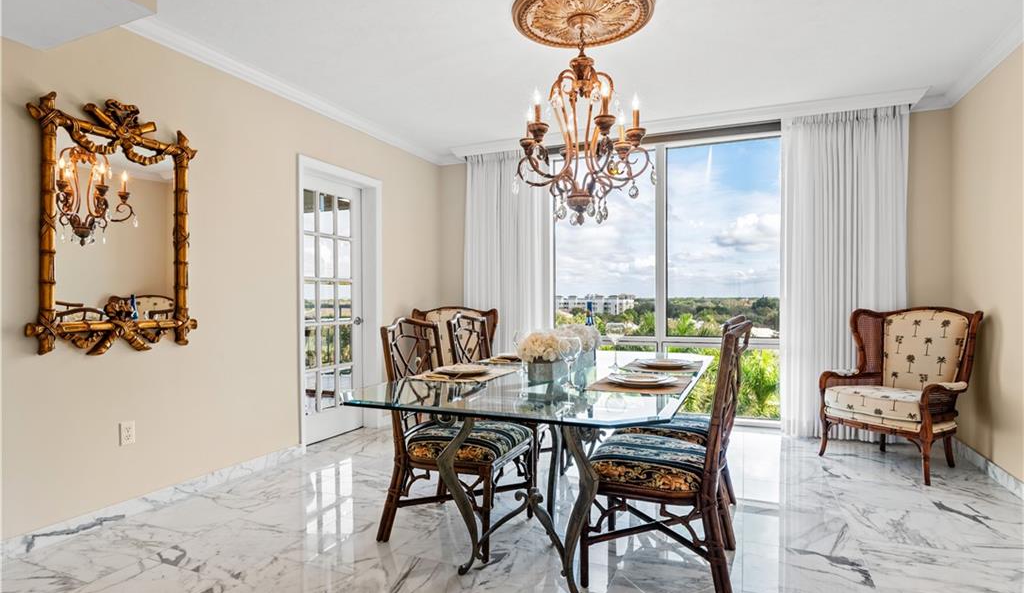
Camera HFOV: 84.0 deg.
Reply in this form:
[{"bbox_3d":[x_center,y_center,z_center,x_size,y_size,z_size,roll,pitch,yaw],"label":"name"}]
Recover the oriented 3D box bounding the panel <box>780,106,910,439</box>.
[{"bbox_3d":[2.482,-0.155,4.260,0.850,2.450,0.120,-1,0,23],"label":"panel"}]

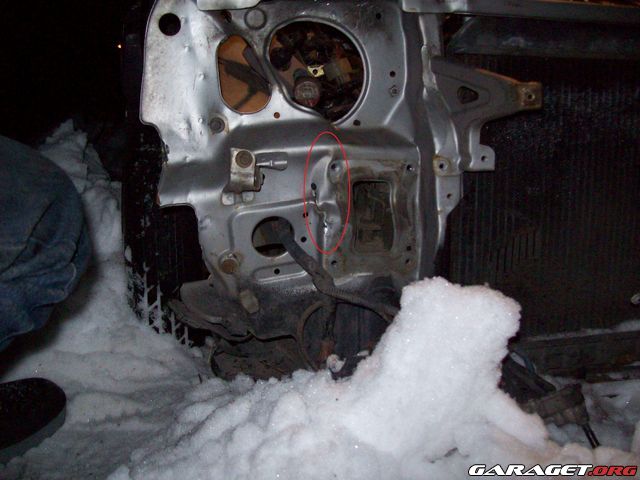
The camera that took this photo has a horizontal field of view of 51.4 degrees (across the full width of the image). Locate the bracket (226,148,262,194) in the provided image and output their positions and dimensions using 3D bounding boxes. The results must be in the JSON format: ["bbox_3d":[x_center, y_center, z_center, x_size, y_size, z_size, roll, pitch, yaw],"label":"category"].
[{"bbox_3d":[-0.099,-0.089,0.870,0.044,0.058,0.035,1,8,5],"label":"bracket"}]

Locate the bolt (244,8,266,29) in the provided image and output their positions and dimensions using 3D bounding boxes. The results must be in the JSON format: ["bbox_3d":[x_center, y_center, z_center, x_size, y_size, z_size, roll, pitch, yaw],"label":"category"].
[{"bbox_3d":[-0.082,-0.282,0.850,0.027,0.027,0.015,1,7,0],"label":"bolt"}]

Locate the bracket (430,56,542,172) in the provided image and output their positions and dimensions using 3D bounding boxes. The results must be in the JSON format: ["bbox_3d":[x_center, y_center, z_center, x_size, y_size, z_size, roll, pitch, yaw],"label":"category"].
[{"bbox_3d":[0.214,-0.162,0.860,0.145,0.150,0.050,0,8,-5],"label":"bracket"}]

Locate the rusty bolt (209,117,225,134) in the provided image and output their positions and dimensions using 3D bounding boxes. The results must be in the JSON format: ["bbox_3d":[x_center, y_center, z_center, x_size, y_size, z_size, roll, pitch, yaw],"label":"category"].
[{"bbox_3d":[-0.136,-0.150,0.870,0.021,0.021,0.014,1,7,0],"label":"rusty bolt"}]

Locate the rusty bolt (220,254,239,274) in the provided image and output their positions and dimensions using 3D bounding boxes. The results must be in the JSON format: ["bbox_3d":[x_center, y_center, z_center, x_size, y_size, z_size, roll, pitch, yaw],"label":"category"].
[{"bbox_3d":[-0.121,0.033,0.890,0.024,0.024,0.015,1,7,0],"label":"rusty bolt"}]

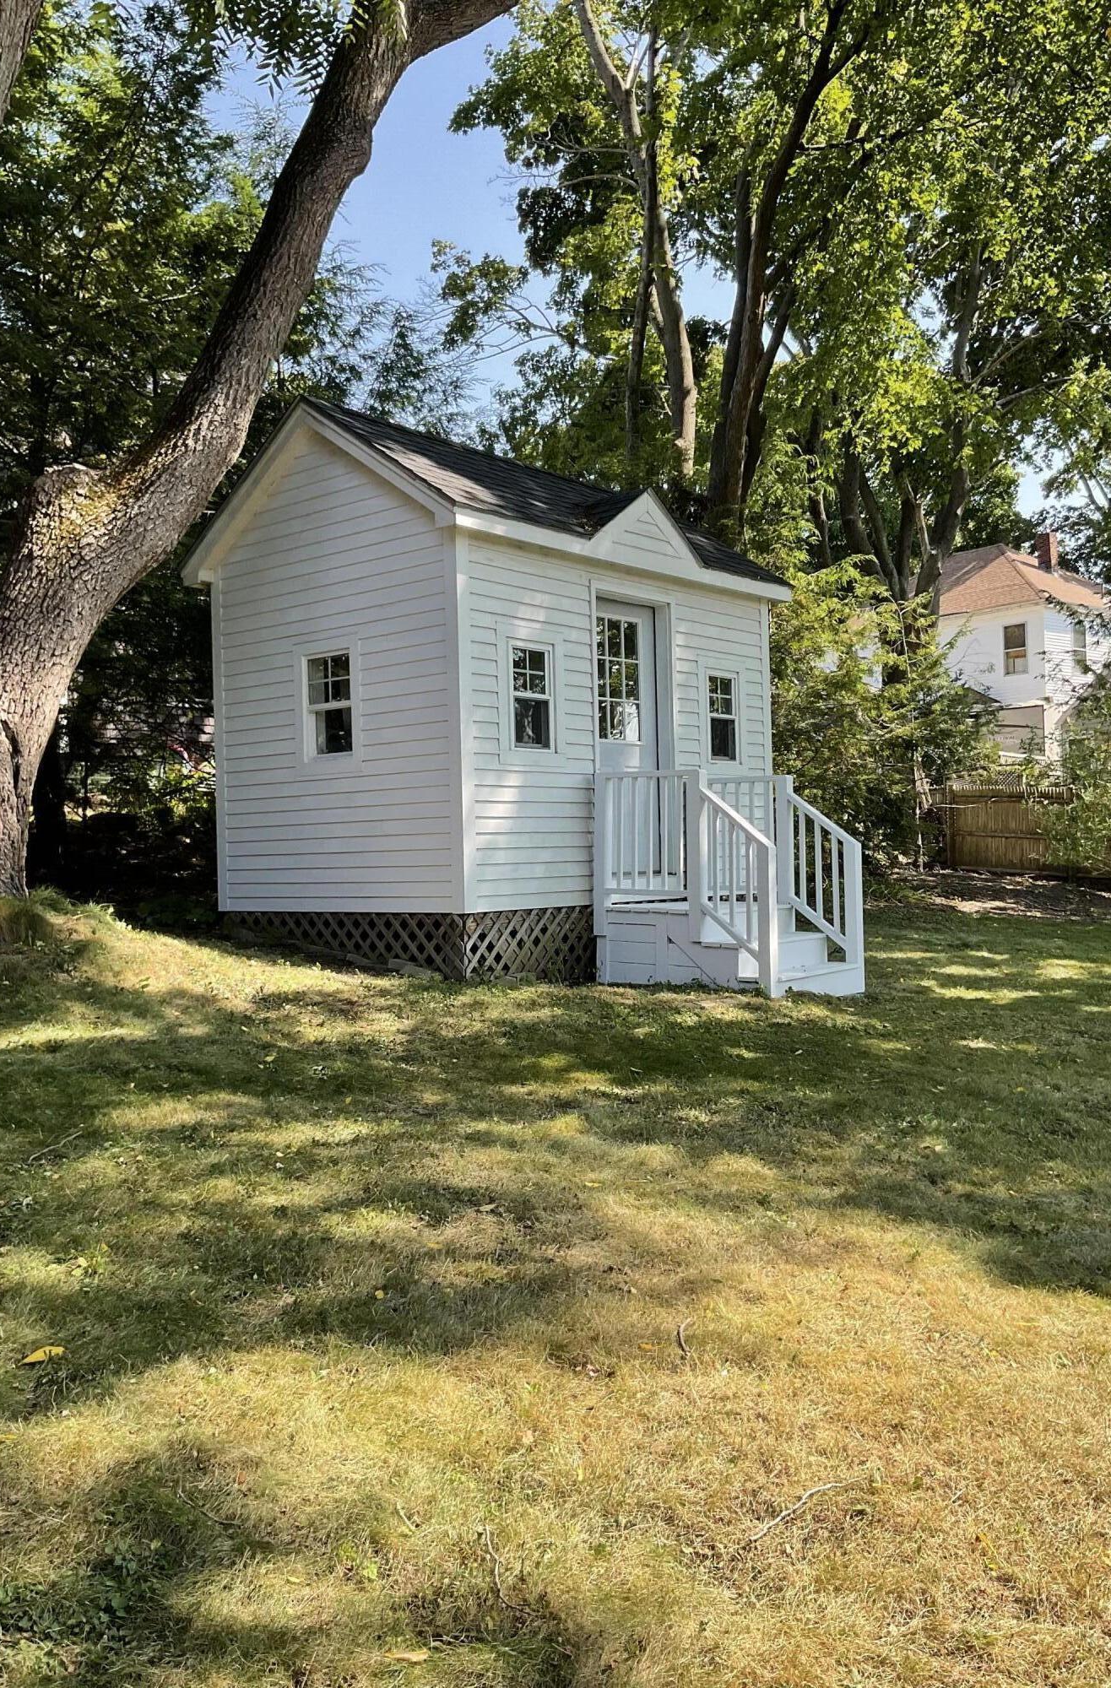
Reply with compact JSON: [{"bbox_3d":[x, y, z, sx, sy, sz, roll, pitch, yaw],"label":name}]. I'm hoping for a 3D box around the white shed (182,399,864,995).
[{"bbox_3d":[0.094,-0.989,10.503,3.972,4.054,3.902,-2,-1,40],"label":"white shed"}]

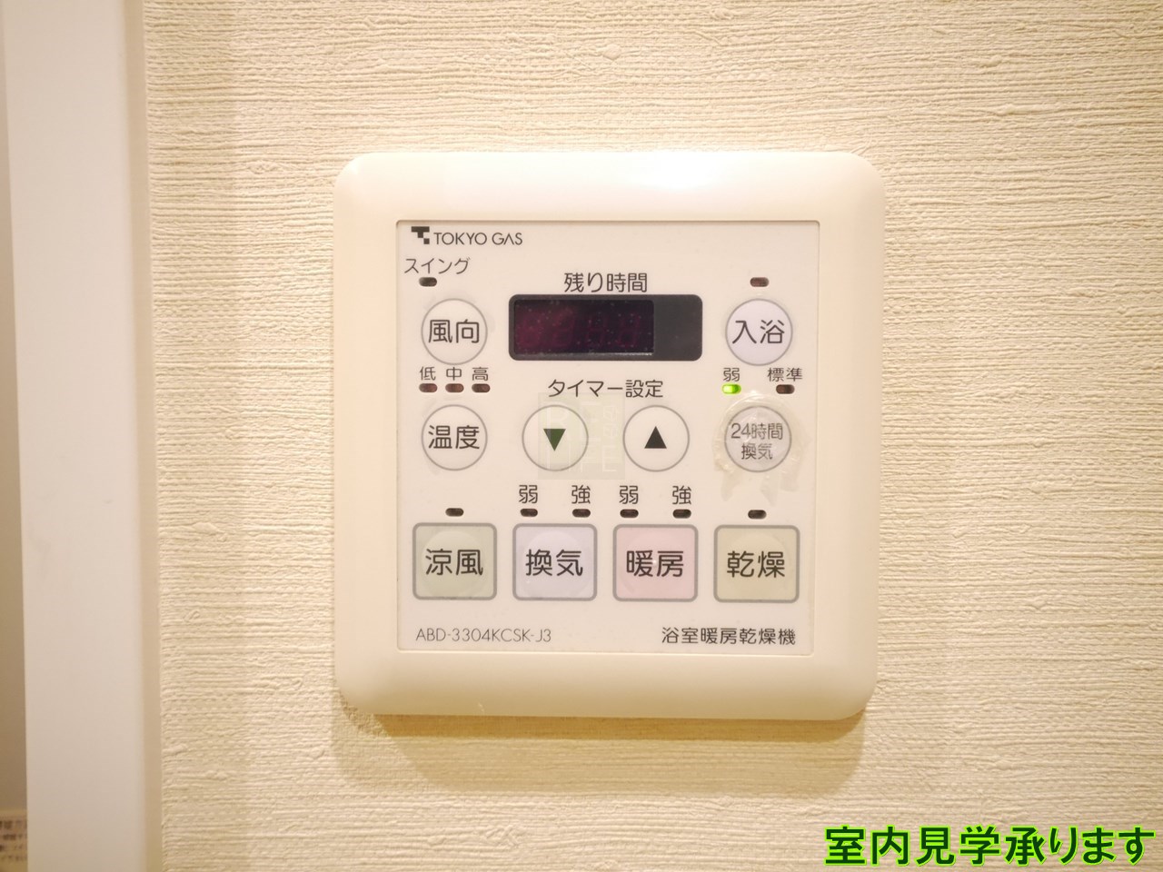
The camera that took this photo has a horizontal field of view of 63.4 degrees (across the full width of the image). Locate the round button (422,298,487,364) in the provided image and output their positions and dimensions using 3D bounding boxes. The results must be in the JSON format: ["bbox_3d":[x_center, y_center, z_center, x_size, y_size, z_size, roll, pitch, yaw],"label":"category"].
[{"bbox_3d":[-0.026,-0.021,0.191,0.013,0.013,0.002,0,2,1],"label":"round button"}]

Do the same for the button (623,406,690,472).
[{"bbox_3d":[0.015,0.001,0.191,0.013,0.013,0.002,0,2,1],"label":"button"}]

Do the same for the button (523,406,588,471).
[{"bbox_3d":[-0.005,0.000,0.191,0.013,0.013,0.002,0,2,1],"label":"button"}]

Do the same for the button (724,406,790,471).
[{"bbox_3d":[0.036,0.001,0.190,0.013,0.013,0.002,0,2,1],"label":"button"}]

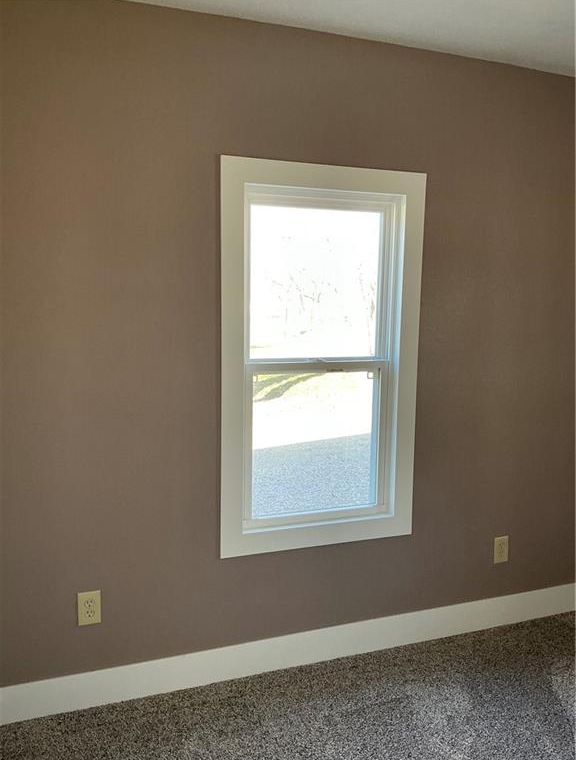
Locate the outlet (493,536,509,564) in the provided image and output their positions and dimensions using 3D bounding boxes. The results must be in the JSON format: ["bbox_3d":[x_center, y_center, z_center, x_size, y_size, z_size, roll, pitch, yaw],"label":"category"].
[{"bbox_3d":[0.972,0.773,2.830,0.076,0.124,0.010,-2,8,-20],"label":"outlet"}]

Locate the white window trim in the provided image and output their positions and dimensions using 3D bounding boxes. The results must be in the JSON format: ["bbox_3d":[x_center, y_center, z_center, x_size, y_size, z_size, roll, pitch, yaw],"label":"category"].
[{"bbox_3d":[0.128,-0.073,2.454,0.829,1.479,0.105,-2,8,-20],"label":"white window trim"}]

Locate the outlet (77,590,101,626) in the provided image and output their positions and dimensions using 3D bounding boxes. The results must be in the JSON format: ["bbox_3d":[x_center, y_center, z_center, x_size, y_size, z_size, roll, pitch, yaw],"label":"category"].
[{"bbox_3d":[-0.713,0.817,2.230,0.077,0.124,0.010,-2,8,-20],"label":"outlet"}]

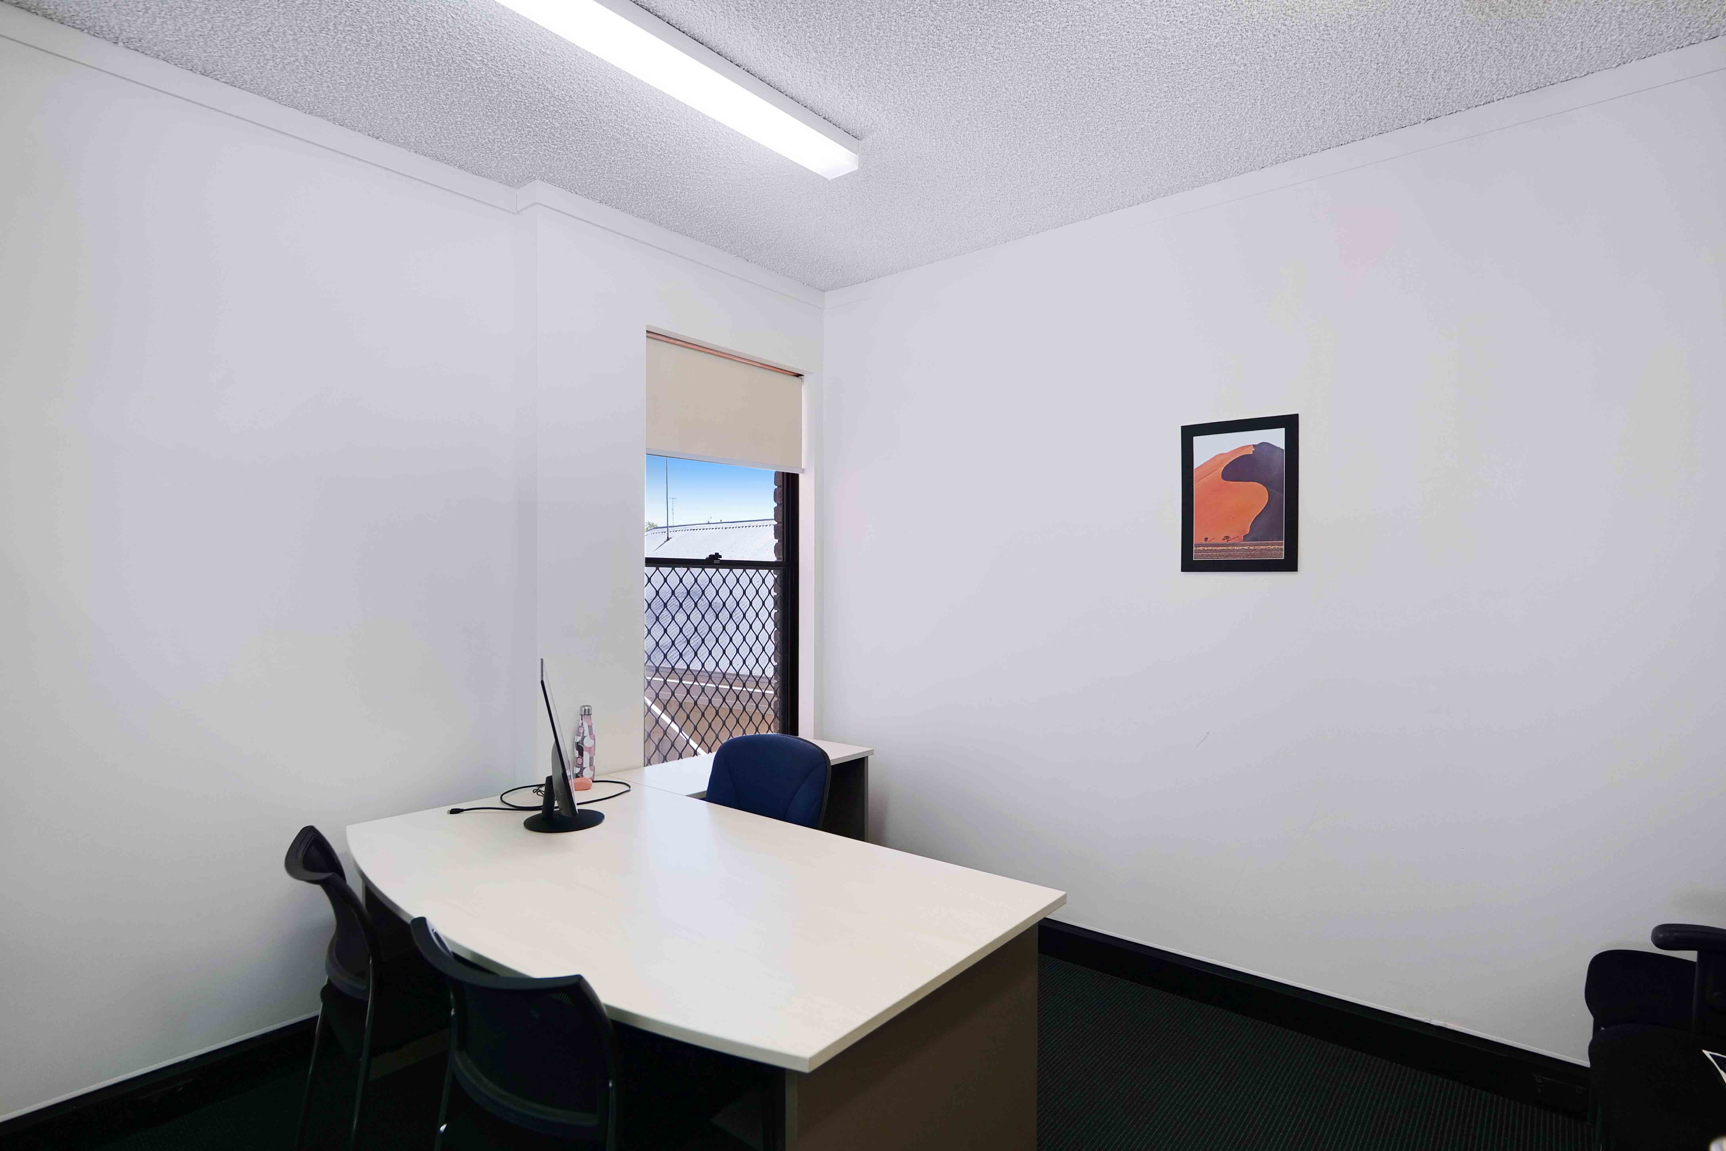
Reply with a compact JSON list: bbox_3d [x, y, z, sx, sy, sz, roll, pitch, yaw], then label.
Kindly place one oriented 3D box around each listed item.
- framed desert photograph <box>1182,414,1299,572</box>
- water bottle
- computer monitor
[{"bbox_3d":[1.247,-0.263,2.551,0.360,0.500,0.020,0,-1,37],"label":"framed desert photograph"},{"bbox_3d":[-0.974,0.593,2.699,0.071,0.262,0.071,0,-1,0],"label":"water bottle"},{"bbox_3d":[-0.875,0.495,2.257,0.235,0.452,0.610,1,-1,-23],"label":"computer monitor"}]

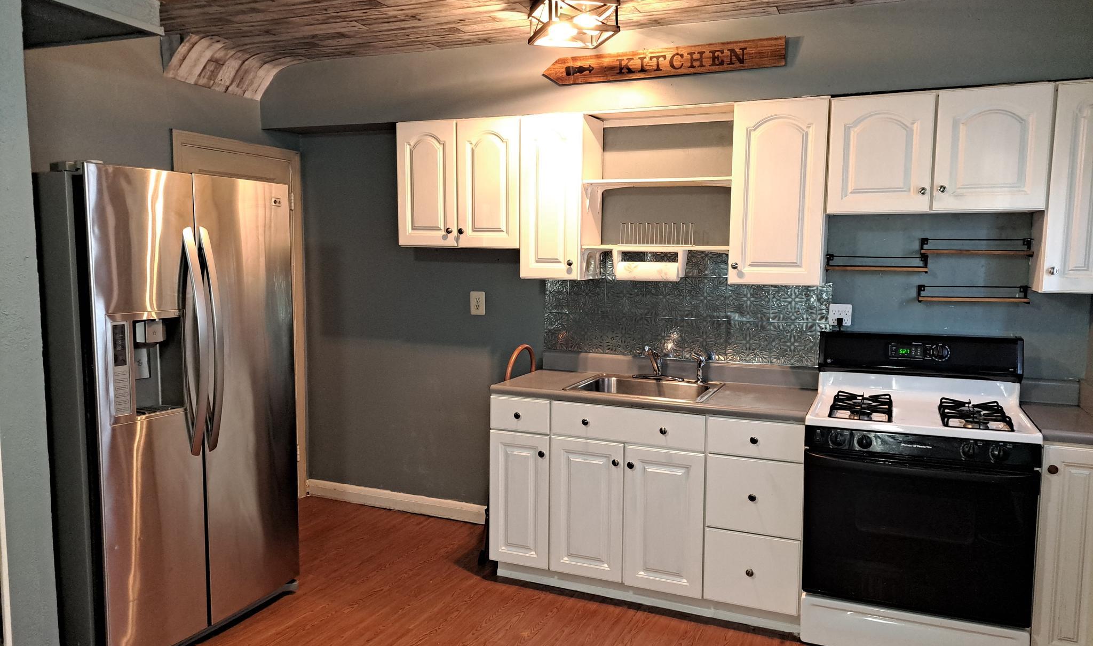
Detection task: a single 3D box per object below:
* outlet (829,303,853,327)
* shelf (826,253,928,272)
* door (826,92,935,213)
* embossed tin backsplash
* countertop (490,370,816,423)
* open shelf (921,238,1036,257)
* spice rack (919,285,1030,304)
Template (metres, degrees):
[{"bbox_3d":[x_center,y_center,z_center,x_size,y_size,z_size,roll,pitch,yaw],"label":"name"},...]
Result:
[{"bbox_3d":[1.315,-0.037,3.389,0.094,0.094,0.038,3,6,23],"label":"outlet"},{"bbox_3d":[1.441,-0.263,3.315,0.406,0.078,0.130,3,6,22],"label":"shelf"},{"bbox_3d":[1.307,-0.657,2.967,0.371,0.446,0.024,3,6,22],"label":"door"},{"bbox_3d":[0.643,-0.078,3.724,1.418,0.518,0.020,3,6,22],"label":"embossed tin backsplash"},{"bbox_3d":[0.500,0.318,3.485,1.392,0.040,0.635,3,6,22],"label":"countertop"},{"bbox_3d":[1.787,-0.317,3.166,0.406,0.076,0.130,3,6,22],"label":"open shelf"},{"bbox_3d":[1.765,-0.117,3.144,0.396,0.071,0.120,3,6,23],"label":"spice rack"}]

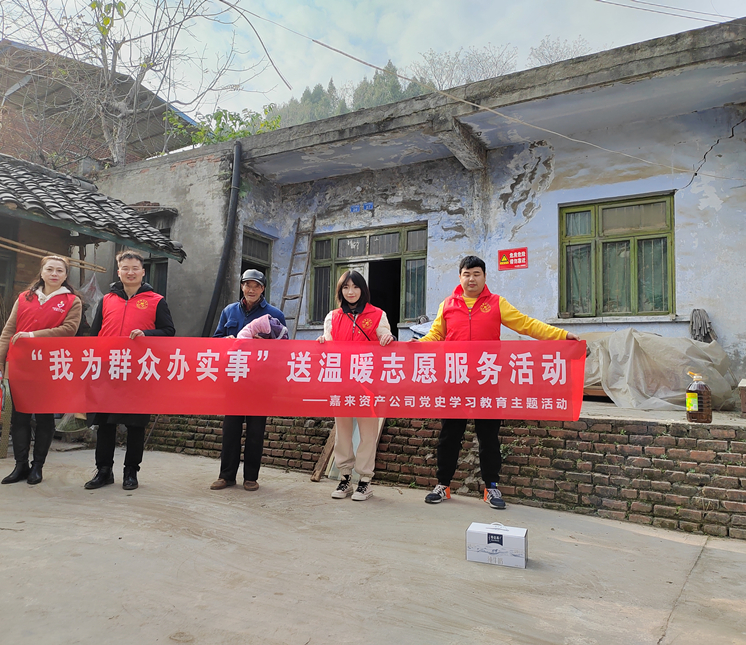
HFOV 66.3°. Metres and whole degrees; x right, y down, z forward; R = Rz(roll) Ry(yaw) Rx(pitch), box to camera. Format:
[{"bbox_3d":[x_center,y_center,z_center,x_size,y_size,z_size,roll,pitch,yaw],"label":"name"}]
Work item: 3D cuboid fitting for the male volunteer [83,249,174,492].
[{"bbox_3d":[-1.820,0.335,4.270,0.650,1.770,0.480,2,-5,-9],"label":"male volunteer"}]

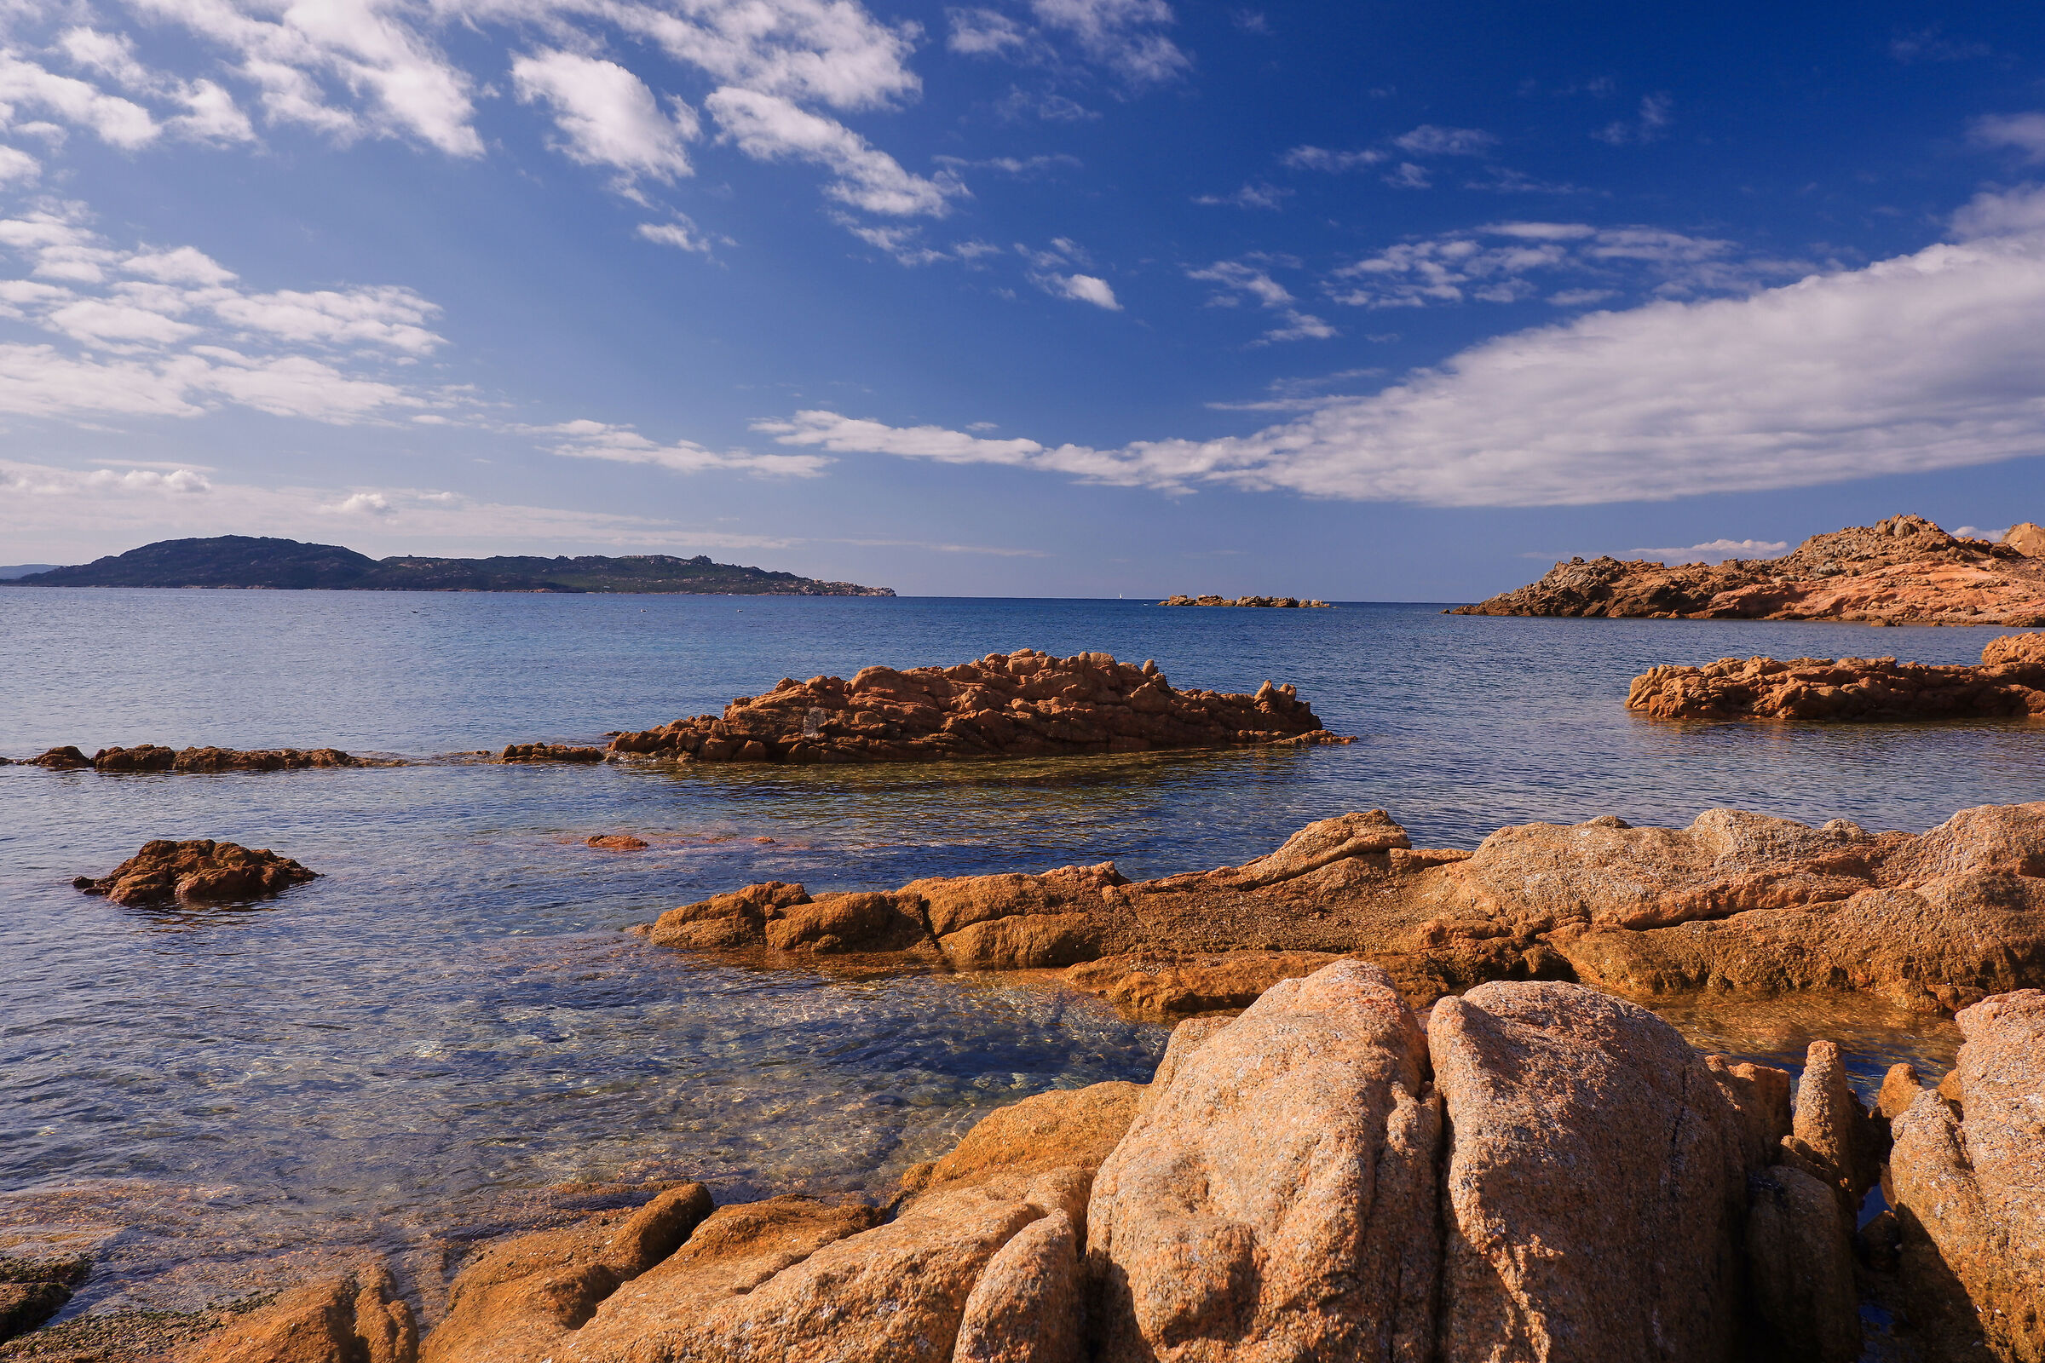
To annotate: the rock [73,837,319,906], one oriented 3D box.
[{"bbox_3d":[-7.300,1.599,12.000,2.050,0.450,1.500,0,4,-4],"label":"rock"}]

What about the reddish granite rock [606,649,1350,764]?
[{"bbox_3d":[-0.750,0.263,24.700,12.700,1.800,4.500,0,4,-13],"label":"reddish granite rock"}]

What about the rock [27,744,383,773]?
[{"bbox_3d":[-11.900,1.086,19.900,5.000,0.400,1.100,0,4,-3],"label":"rock"}]

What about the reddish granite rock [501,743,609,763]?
[{"bbox_3d":[-7.250,1.093,21.100,1.600,0.350,0.800,0,4,-10],"label":"reddish granite rock"}]

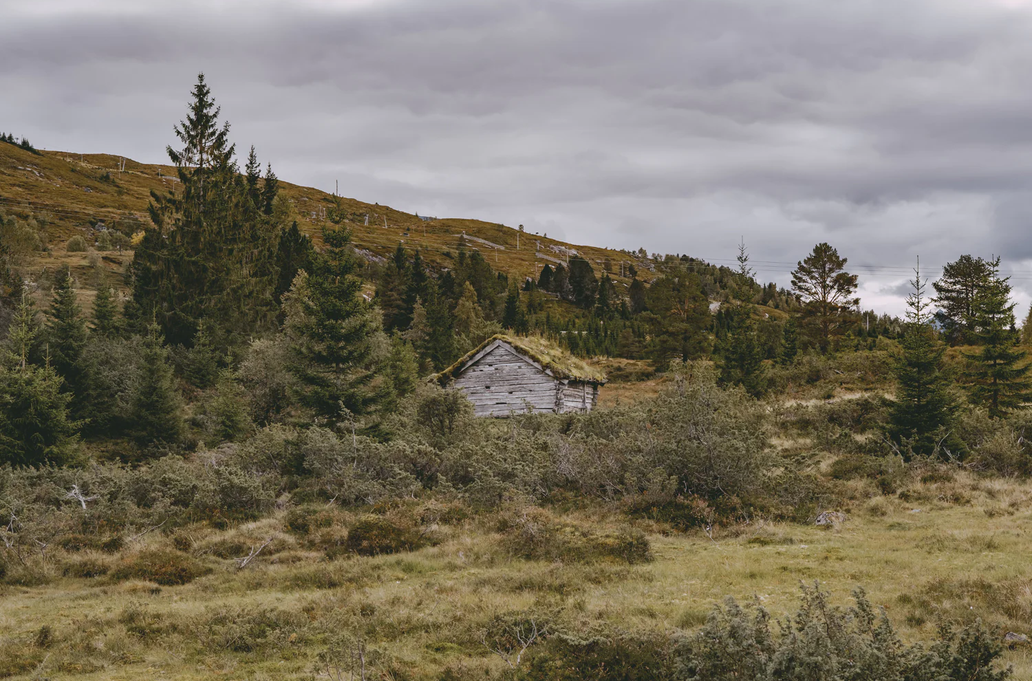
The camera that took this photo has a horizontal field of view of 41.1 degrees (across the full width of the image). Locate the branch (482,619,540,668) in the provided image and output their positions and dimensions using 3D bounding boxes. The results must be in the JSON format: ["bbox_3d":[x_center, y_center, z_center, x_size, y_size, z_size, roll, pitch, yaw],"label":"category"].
[{"bbox_3d":[-0.051,3.192,14.500,0.603,0.518,0.392,0,-2,0],"label":"branch"}]

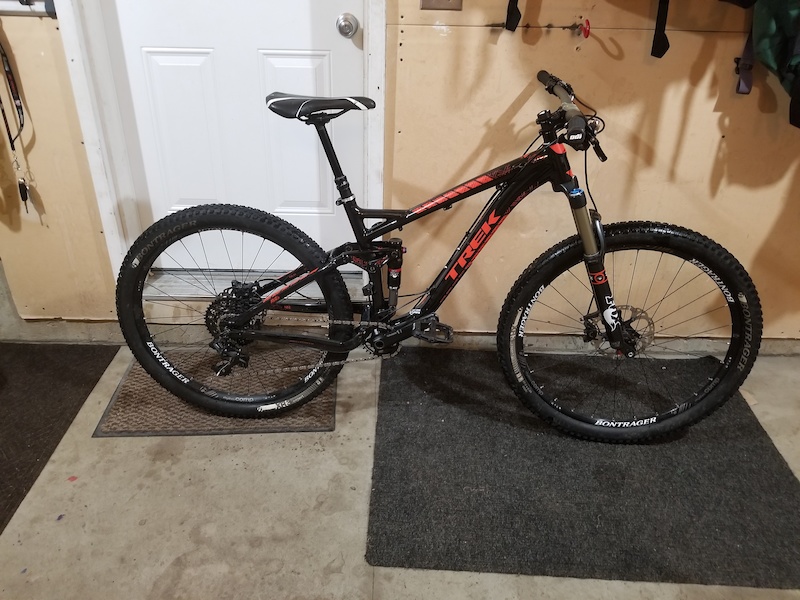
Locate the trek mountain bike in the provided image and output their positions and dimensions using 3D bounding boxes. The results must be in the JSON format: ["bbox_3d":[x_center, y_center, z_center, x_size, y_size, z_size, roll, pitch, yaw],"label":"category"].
[{"bbox_3d":[0.086,-0.059,1.684,1.845,1.030,0.760,3,26,3],"label":"trek mountain bike"}]

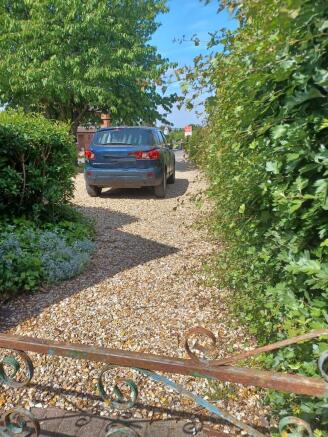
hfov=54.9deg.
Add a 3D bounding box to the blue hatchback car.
[{"bbox_3d":[-0.685,-1.630,8.700,1.820,1.650,4.380,2,14,7],"label":"blue hatchback car"}]

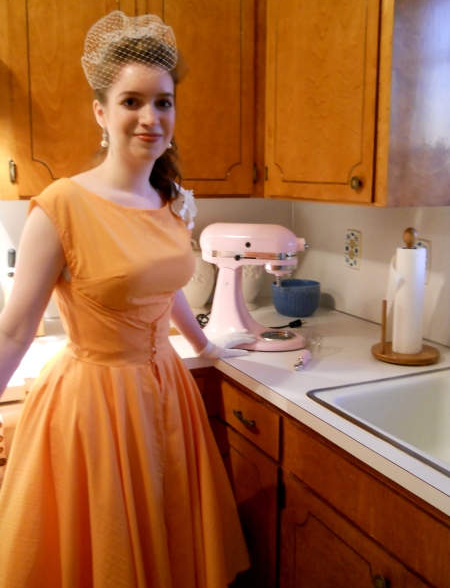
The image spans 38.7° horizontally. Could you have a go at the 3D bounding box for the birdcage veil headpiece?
[{"bbox_3d":[-0.184,-0.460,1.220,0.172,0.138,0.160,-4,11,-25],"label":"birdcage veil headpiece"}]

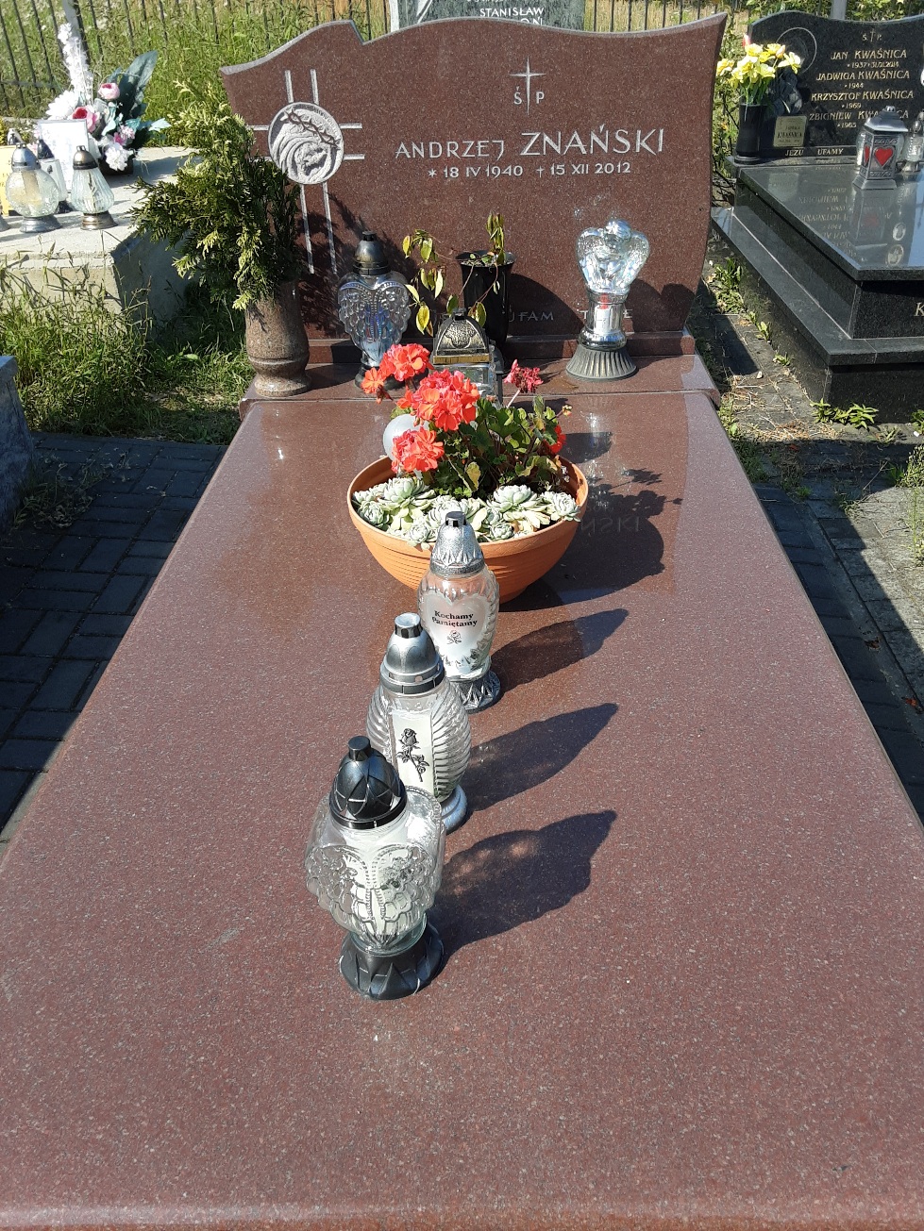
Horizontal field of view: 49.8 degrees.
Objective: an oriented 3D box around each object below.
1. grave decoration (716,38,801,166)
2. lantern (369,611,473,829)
[{"bbox_3d":[1.575,-2.763,5.347,0.452,0.589,0.362,-1,33,2],"label":"grave decoration"},{"bbox_3d":[-0.044,0.113,1.110,0.120,0.269,0.120,-1,33,3],"label":"lantern"}]

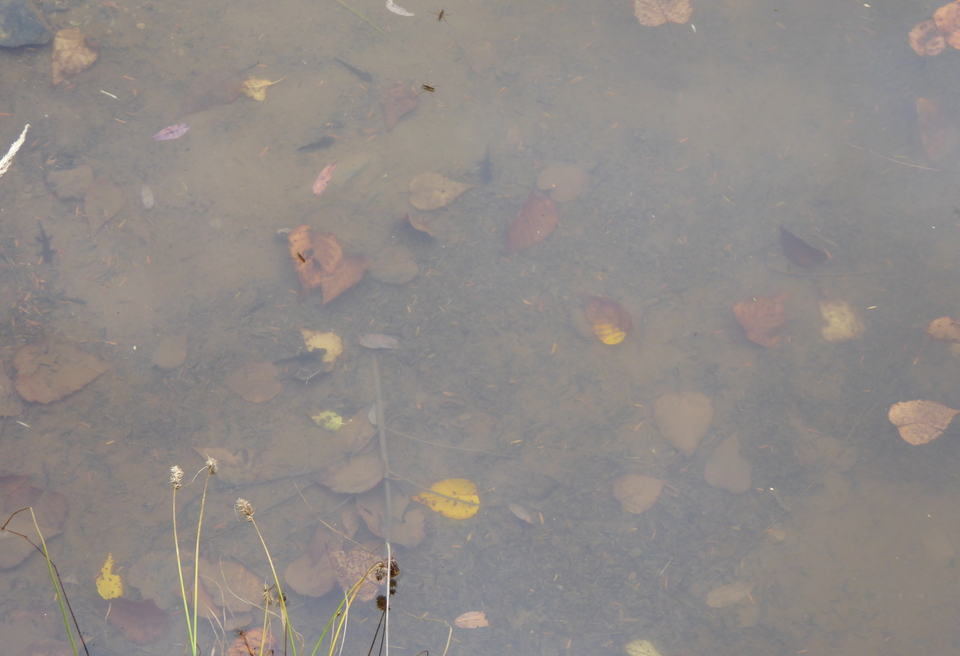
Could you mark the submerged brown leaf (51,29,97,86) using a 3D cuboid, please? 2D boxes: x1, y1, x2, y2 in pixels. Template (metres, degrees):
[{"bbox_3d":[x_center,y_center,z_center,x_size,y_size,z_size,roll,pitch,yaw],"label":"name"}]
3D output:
[{"bbox_3d":[-0.518,-0.352,2.796,0.056,0.015,0.104,-8,49,-7],"label":"submerged brown leaf"}]

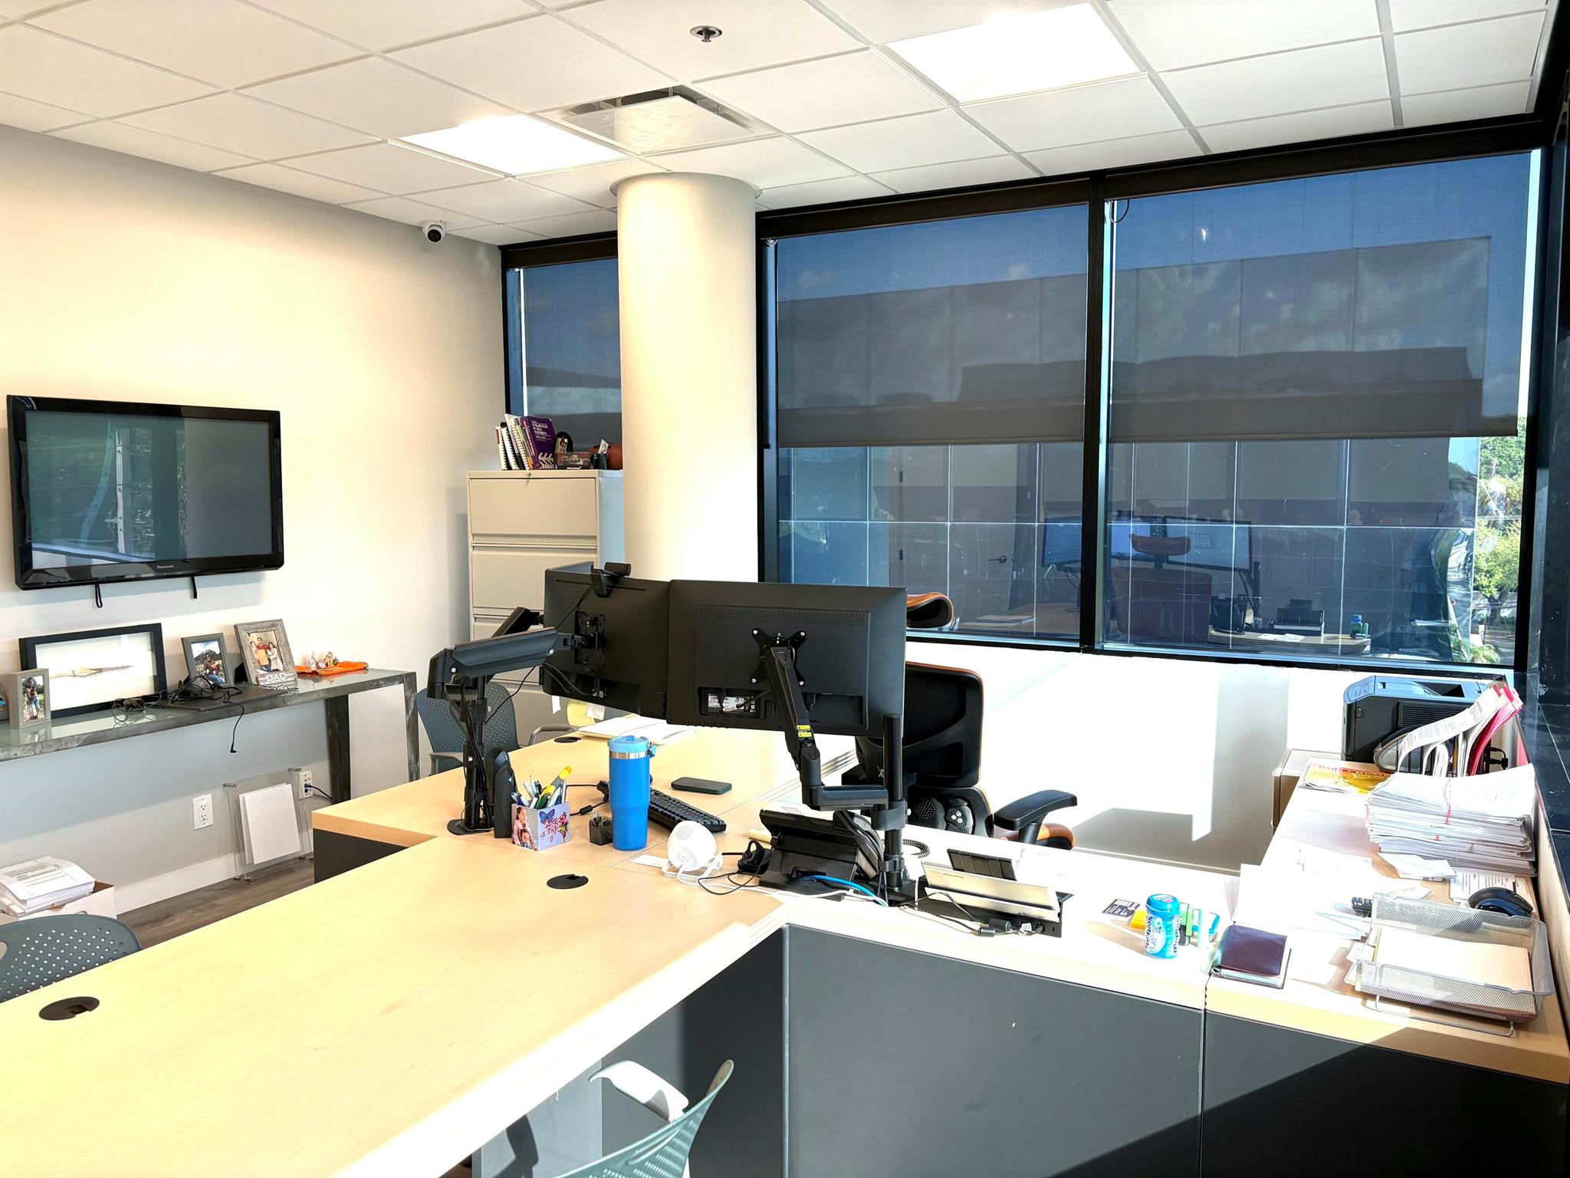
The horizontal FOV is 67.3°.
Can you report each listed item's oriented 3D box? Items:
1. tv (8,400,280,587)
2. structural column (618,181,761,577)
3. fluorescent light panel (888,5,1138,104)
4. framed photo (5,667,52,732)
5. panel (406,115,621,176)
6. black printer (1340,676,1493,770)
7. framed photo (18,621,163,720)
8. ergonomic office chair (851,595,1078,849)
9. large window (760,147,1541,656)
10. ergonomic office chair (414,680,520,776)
[{"bbox_3d":[-2.285,-0.349,4.282,0.090,0.635,1.025,3,6,29],"label":"tv"},{"bbox_3d":[-0.391,-0.254,4.918,0.555,2.743,0.555,0,6,0],"label":"structural column"},{"bbox_3d":[0.654,-1.500,3.299,0.600,0.060,0.600,3,6,29],"label":"fluorescent light panel"},{"bbox_3d":[-2.479,0.361,3.869,0.050,0.178,0.112,2,6,19],"label":"framed photo"},{"bbox_3d":[-0.950,-1.577,4.175,0.600,0.060,0.600,3,6,29],"label":"panel"},{"bbox_3d":[2.004,0.457,3.732,0.410,0.290,0.380,3,6,29],"label":"black printer"},{"bbox_3d":[-2.423,0.286,4.159,0.035,0.280,0.500,-8,1,29],"label":"framed photo"},{"bbox_3d":[0.533,0.628,3.420,0.660,1.267,0.690,5,8,45],"label":"ergonomic office chair"},{"bbox_3d":[1.205,-0.616,4.582,2.870,1.730,0.100,3,6,29],"label":"large window"},{"bbox_3d":[-0.980,0.770,4.182,0.580,0.852,0.600,3,7,32],"label":"ergonomic office chair"}]

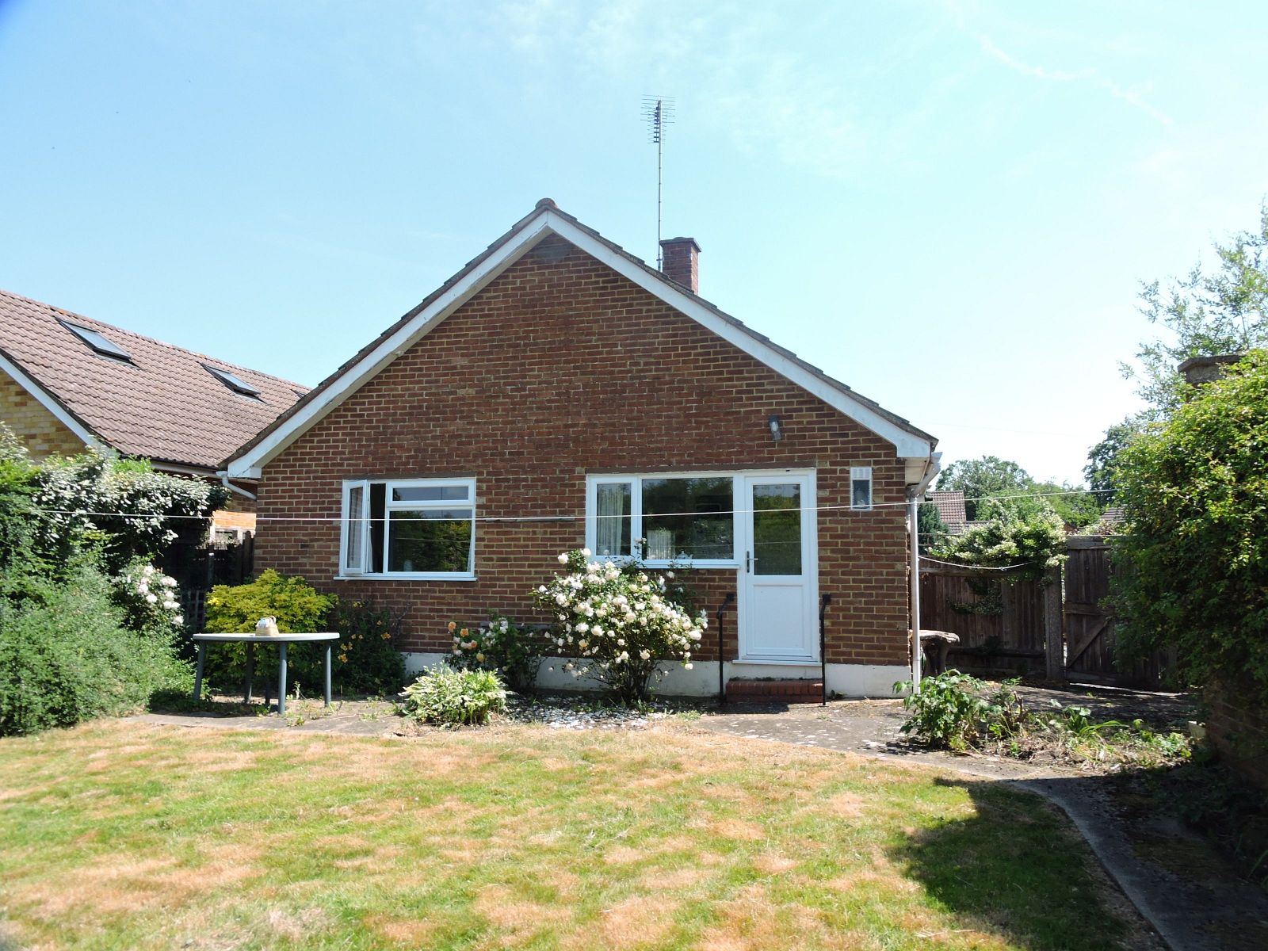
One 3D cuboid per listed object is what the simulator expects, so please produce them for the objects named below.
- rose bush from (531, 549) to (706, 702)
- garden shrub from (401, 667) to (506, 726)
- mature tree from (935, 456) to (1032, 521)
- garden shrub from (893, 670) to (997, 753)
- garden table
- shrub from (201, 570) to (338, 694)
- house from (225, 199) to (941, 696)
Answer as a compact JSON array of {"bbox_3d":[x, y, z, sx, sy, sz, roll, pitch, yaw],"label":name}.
[{"bbox_3d":[-0.151,1.543,8.950,1.720,1.540,1.350,-1,-6,14],"label":"rose bush"},{"bbox_3d":[-1.686,2.012,8.200,0.950,0.480,0.850,0,-6,0],"label":"garden shrub"},{"bbox_3d":[23.037,2.823,58.000,6.600,8.600,6.400,0,-6,0],"label":"mature tree"},{"bbox_3d":[2.502,1.820,7.050,0.780,0.580,0.740,0,-6,0],"label":"garden shrub"},{"bbox_3d":[-3.670,1.948,8.780,1.450,0.720,0.900,0,-6,0],"label":"garden table"},{"bbox_3d":[-4.162,1.750,10.050,1.460,1.340,1.250,-1,-6,14],"label":"shrub"},{"bbox_3d":[0.173,-0.077,14.823,8.550,5.900,10.000,-1,-6,14],"label":"house"}]

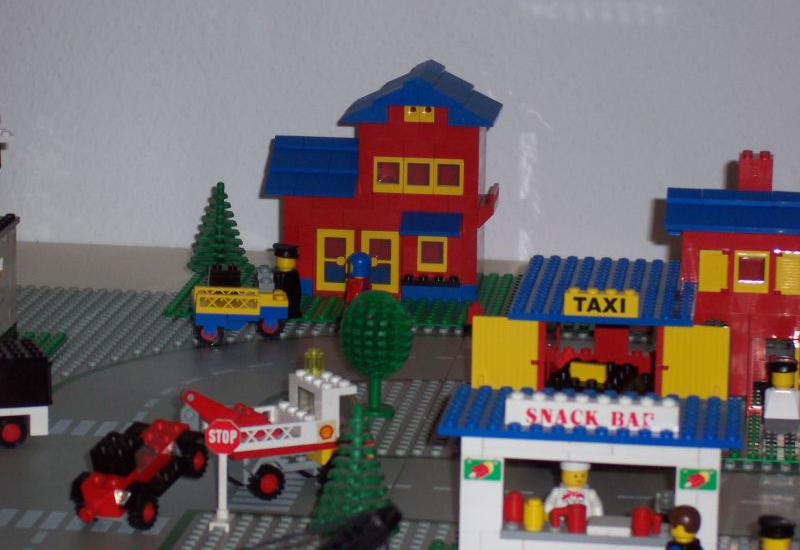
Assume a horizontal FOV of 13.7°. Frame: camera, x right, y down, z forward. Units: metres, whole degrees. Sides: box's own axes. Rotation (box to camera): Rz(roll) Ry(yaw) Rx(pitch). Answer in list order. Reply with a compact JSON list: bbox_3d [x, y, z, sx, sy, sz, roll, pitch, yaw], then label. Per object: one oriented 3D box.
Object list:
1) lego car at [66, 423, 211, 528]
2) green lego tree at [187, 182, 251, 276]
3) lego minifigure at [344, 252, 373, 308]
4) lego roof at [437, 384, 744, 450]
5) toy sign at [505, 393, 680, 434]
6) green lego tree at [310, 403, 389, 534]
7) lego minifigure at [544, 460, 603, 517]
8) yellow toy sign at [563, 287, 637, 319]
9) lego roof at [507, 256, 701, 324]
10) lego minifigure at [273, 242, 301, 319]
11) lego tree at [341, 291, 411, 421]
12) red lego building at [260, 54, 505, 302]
[{"bbox_3d":[-0.107,0.077,1.347,0.033,0.029,0.058,6,31,29],"label":"lego car"},{"bbox_3d":[-0.095,-0.017,1.760,0.036,0.064,0.036,2,11,6],"label":"green lego tree"},{"bbox_3d":[-0.021,0.007,1.713,0.011,0.039,0.016,5,12,17],"label":"lego minifigure"},{"bbox_3d":[0.074,0.053,1.257,0.112,0.005,0.064,2,11,6],"label":"lego roof"},{"bbox_3d":[0.072,0.051,1.237,0.064,0.011,0.008,2,11,6],"label":"toy sign"},{"bbox_3d":[-0.017,0.081,1.281,0.036,0.064,0.036,2,11,6],"label":"green lego tree"},{"bbox_3d":[0.067,0.089,1.288,0.022,0.044,0.012,0,11,-3],"label":"lego minifigure"},{"bbox_3d":[0.088,0.012,1.444,0.032,0.011,0.008,2,11,6],"label":"yellow toy sign"},{"bbox_3d":[0.094,0.007,1.504,0.080,0.005,0.128,2,11,6],"label":"lego roof"},{"bbox_3d":[-0.059,0.002,1.731,0.017,0.040,0.011,7,13,27],"label":"lego minifigure"},{"bbox_3d":[-0.011,0.035,1.529,0.034,0.058,0.034,2,11,6],"label":"lego tree"},{"bbox_3d":[-0.007,-0.051,1.803,0.120,0.121,0.080,2,11,6],"label":"red lego building"}]

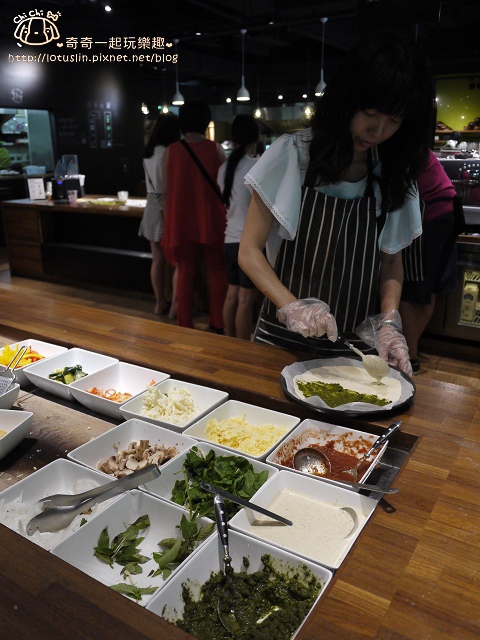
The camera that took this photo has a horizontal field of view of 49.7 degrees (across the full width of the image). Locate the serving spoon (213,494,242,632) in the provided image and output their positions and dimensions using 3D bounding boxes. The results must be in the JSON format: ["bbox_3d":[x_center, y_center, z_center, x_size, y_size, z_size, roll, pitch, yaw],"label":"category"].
[{"bbox_3d":[-0.020,0.336,0.740,0.042,0.032,0.213,-3,32,-8],"label":"serving spoon"}]

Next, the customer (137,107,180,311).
[{"bbox_3d":[-0.616,-0.824,4.224,0.400,1.610,0.290,5,18,18],"label":"customer"}]

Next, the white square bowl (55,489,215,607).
[{"bbox_3d":[-0.151,0.355,0.781,0.183,0.060,0.177,10,20,30],"label":"white square bowl"}]

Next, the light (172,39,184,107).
[{"bbox_3d":[-0.899,-3.565,7.475,0.176,0.882,0.176,0,17,0],"label":"light"}]

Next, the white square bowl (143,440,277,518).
[{"bbox_3d":[-0.050,0.308,0.925,0.183,0.060,0.177,10,20,30],"label":"white square bowl"}]

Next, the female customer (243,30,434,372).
[{"bbox_3d":[0.260,0.056,1.474,0.470,1.550,0.440,6,18,19],"label":"female customer"}]

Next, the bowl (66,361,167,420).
[{"bbox_3d":[-0.283,0.178,1.238,0.168,0.067,0.168,10,20,30],"label":"bowl"}]

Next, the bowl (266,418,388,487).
[{"bbox_3d":[0.163,0.265,0.940,0.168,0.067,0.168,10,20,30],"label":"bowl"}]

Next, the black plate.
[{"bbox_3d":[0.242,0.153,1.190,0.312,0.028,0.312,-1,17,0],"label":"black plate"}]

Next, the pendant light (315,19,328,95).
[{"bbox_3d":[0.949,-3.020,5.974,0.172,0.814,0.172,-1,17,0],"label":"pendant light"}]

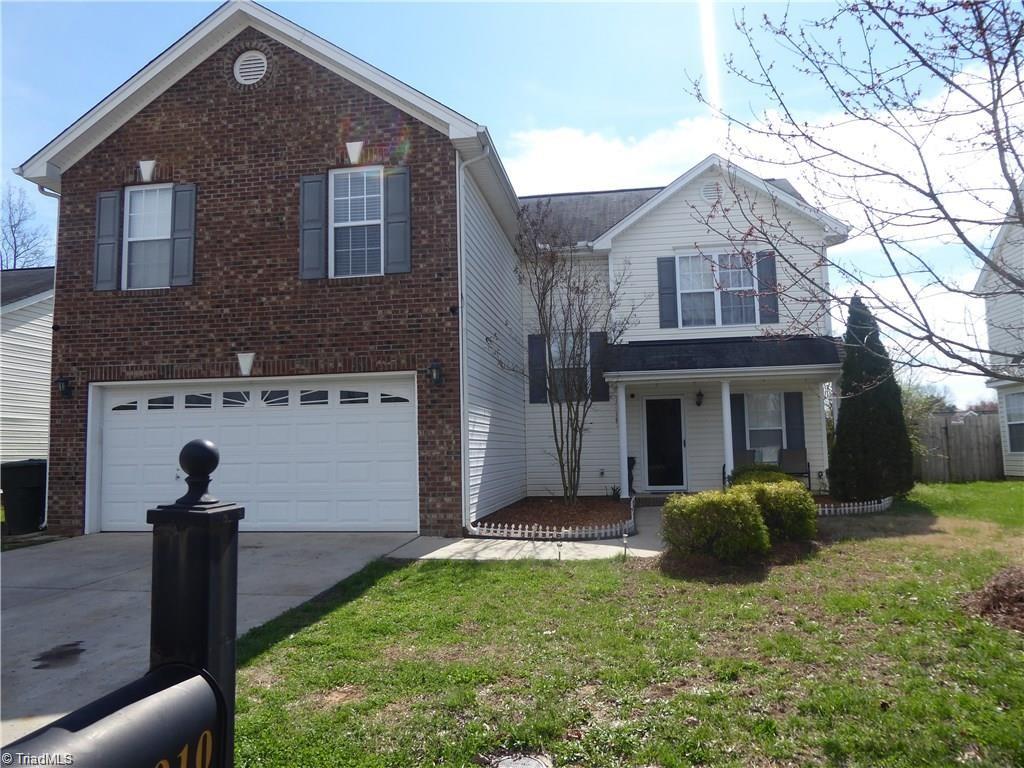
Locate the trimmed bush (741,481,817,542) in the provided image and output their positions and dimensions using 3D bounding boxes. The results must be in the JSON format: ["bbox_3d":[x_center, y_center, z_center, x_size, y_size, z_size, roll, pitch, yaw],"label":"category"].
[{"bbox_3d":[3.401,1.570,9.493,1.040,0.770,1.100,-2,-5,9],"label":"trimmed bush"}]

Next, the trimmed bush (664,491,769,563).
[{"bbox_3d":[2.279,1.514,8.225,1.170,0.760,1.150,-2,-5,9],"label":"trimmed bush"}]

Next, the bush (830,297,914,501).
[{"bbox_3d":[6.618,0.239,13.502,1.560,3.730,1.550,-2,-5,9],"label":"bush"}]

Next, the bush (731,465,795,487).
[{"bbox_3d":[3.839,1.633,11.299,1.080,0.790,1.100,-2,-5,9],"label":"bush"}]

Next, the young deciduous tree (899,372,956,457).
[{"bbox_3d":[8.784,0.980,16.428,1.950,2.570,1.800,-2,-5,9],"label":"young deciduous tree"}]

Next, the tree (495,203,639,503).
[{"bbox_3d":[1.285,-0.626,14.226,2.600,5.770,2.700,-2,-5,9],"label":"tree"}]

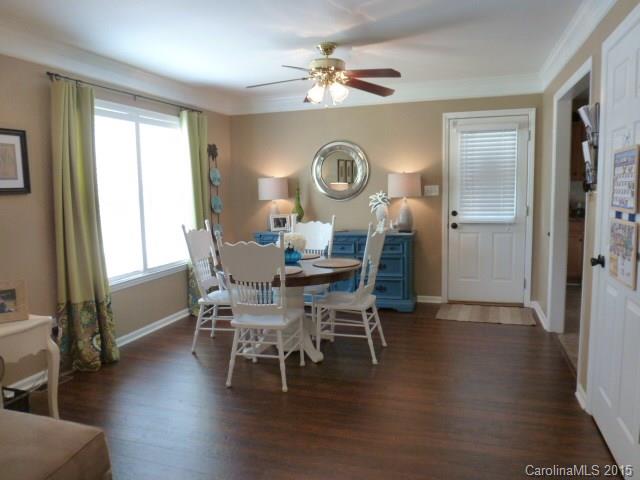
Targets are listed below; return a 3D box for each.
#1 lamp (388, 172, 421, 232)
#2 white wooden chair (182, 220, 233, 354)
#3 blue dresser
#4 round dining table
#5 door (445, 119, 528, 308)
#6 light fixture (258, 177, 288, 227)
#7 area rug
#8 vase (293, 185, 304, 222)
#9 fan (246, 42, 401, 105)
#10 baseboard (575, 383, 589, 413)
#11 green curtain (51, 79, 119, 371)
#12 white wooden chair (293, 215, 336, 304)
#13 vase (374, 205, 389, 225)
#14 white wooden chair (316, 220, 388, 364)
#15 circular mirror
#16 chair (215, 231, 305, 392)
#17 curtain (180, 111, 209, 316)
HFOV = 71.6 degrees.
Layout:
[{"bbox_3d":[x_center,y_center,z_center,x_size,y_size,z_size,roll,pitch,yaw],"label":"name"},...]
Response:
[{"bbox_3d":[0.939,-0.415,4.875,0.365,0.650,0.365,1,7,19],"label":"lamp"},{"bbox_3d":[-0.822,0.390,3.841,0.510,1.080,0.470,0,7,9],"label":"white wooden chair"},{"bbox_3d":[0.178,0.314,5.257,1.870,0.860,0.440,1,7,19],"label":"blue dresser"},{"bbox_3d":[-0.233,0.557,3.784,1.200,0.750,1.200,-1,7,0],"label":"round dining table"},{"bbox_3d":[1.812,-0.292,4.826,0.800,2.030,0.050,1,7,19],"label":"door"},{"bbox_3d":[-0.559,-0.432,5.374,0.360,0.650,0.360,-2,7,0],"label":"light fixture"},{"bbox_3d":[1.717,0.762,4.634,0.920,0.014,0.590,1,7,19],"label":"area rug"},{"bbox_3d":[-0.260,-0.379,5.312,0.145,0.520,0.145,-1,7,0],"label":"vase"},{"bbox_3d":[0.056,-1.269,3.404,1.250,0.450,1.250,1,7,19],"label":"fan"},{"bbox_3d":[1.605,0.960,2.723,0.020,0.085,0.230,1,7,19],"label":"baseboard"},{"bbox_3d":[-1.837,-0.098,3.504,0.230,2.190,0.470,1,7,19],"label":"green curtain"},{"bbox_3d":[-0.112,0.329,4.235,0.460,1.080,0.540,1,7,19],"label":"white wooden chair"},{"bbox_3d":[0.688,-0.235,4.963,0.160,0.290,0.160,1,7,19],"label":"vase"},{"bbox_3d":[0.253,0.397,3.650,0.540,1.080,0.460,1,7,19],"label":"white wooden chair"},{"bbox_3d":[0.249,-0.827,5.293,0.710,0.710,0.050,1,7,19],"label":"circular mirror"},{"bbox_3d":[-0.378,0.461,3.192,0.470,1.070,0.500,0,7,14],"label":"chair"},{"bbox_3d":[-1.369,-0.293,5.022,0.180,2.190,0.480,1,7,19],"label":"curtain"}]

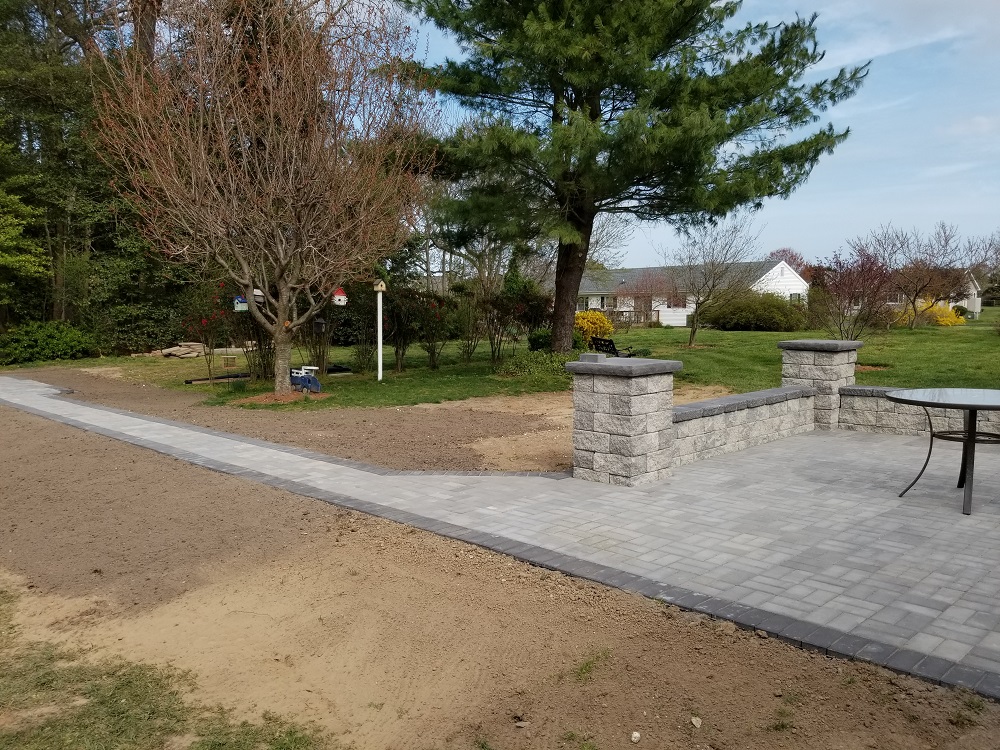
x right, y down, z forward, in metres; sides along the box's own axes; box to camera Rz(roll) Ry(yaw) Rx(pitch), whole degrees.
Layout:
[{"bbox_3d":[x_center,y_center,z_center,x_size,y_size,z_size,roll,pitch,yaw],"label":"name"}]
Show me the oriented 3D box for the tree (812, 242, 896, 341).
[{"bbox_3d":[7.956,-1.551,16.883,1.850,2.750,1.850,1,5,25],"label":"tree"}]

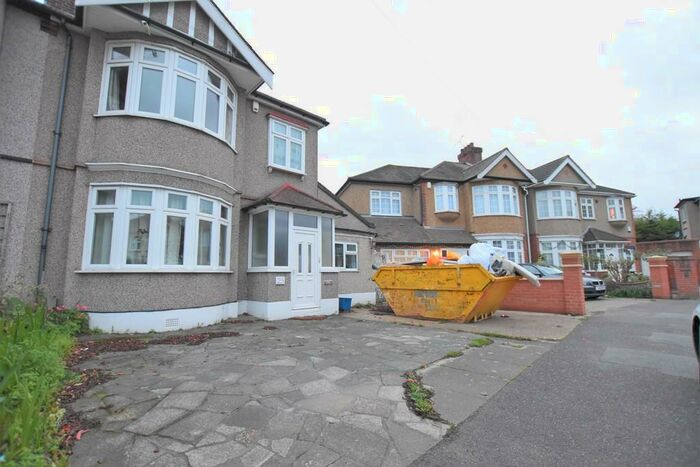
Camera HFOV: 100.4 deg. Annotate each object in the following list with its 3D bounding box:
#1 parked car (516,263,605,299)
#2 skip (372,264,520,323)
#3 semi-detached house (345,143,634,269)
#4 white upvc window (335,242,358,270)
[{"bbox_3d":[8.358,1.998,12.660,1.760,1.410,4.500,2,-8,-17],"label":"parked car"},{"bbox_3d":[2.378,1.456,7.444,3.152,1.229,1.744,-8,-10,44],"label":"skip"},{"bbox_3d":[8.119,-1.084,19.159,17.988,9.200,8.800,1,-8,-14],"label":"semi-detached house"},{"bbox_3d":[-0.149,0.707,8.828,1.050,0.856,0.100,6,-10,-42],"label":"white upvc window"}]

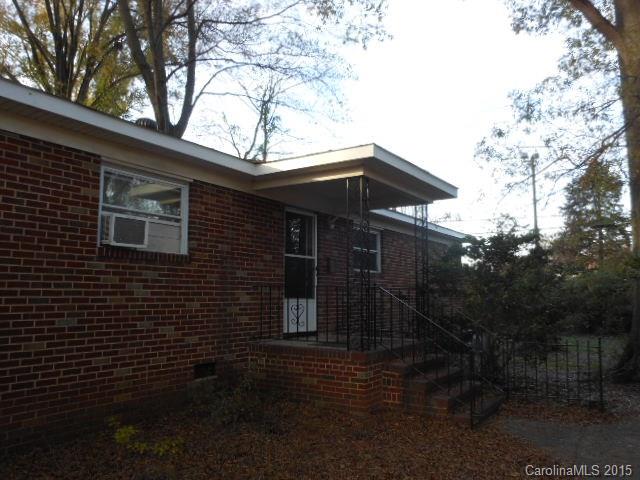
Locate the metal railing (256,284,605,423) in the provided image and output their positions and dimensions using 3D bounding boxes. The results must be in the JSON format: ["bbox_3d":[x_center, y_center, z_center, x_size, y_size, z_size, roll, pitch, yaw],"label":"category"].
[{"bbox_3d":[1.335,1.395,6.984,4.100,1.500,2.060,-3,-7,32],"label":"metal railing"}]

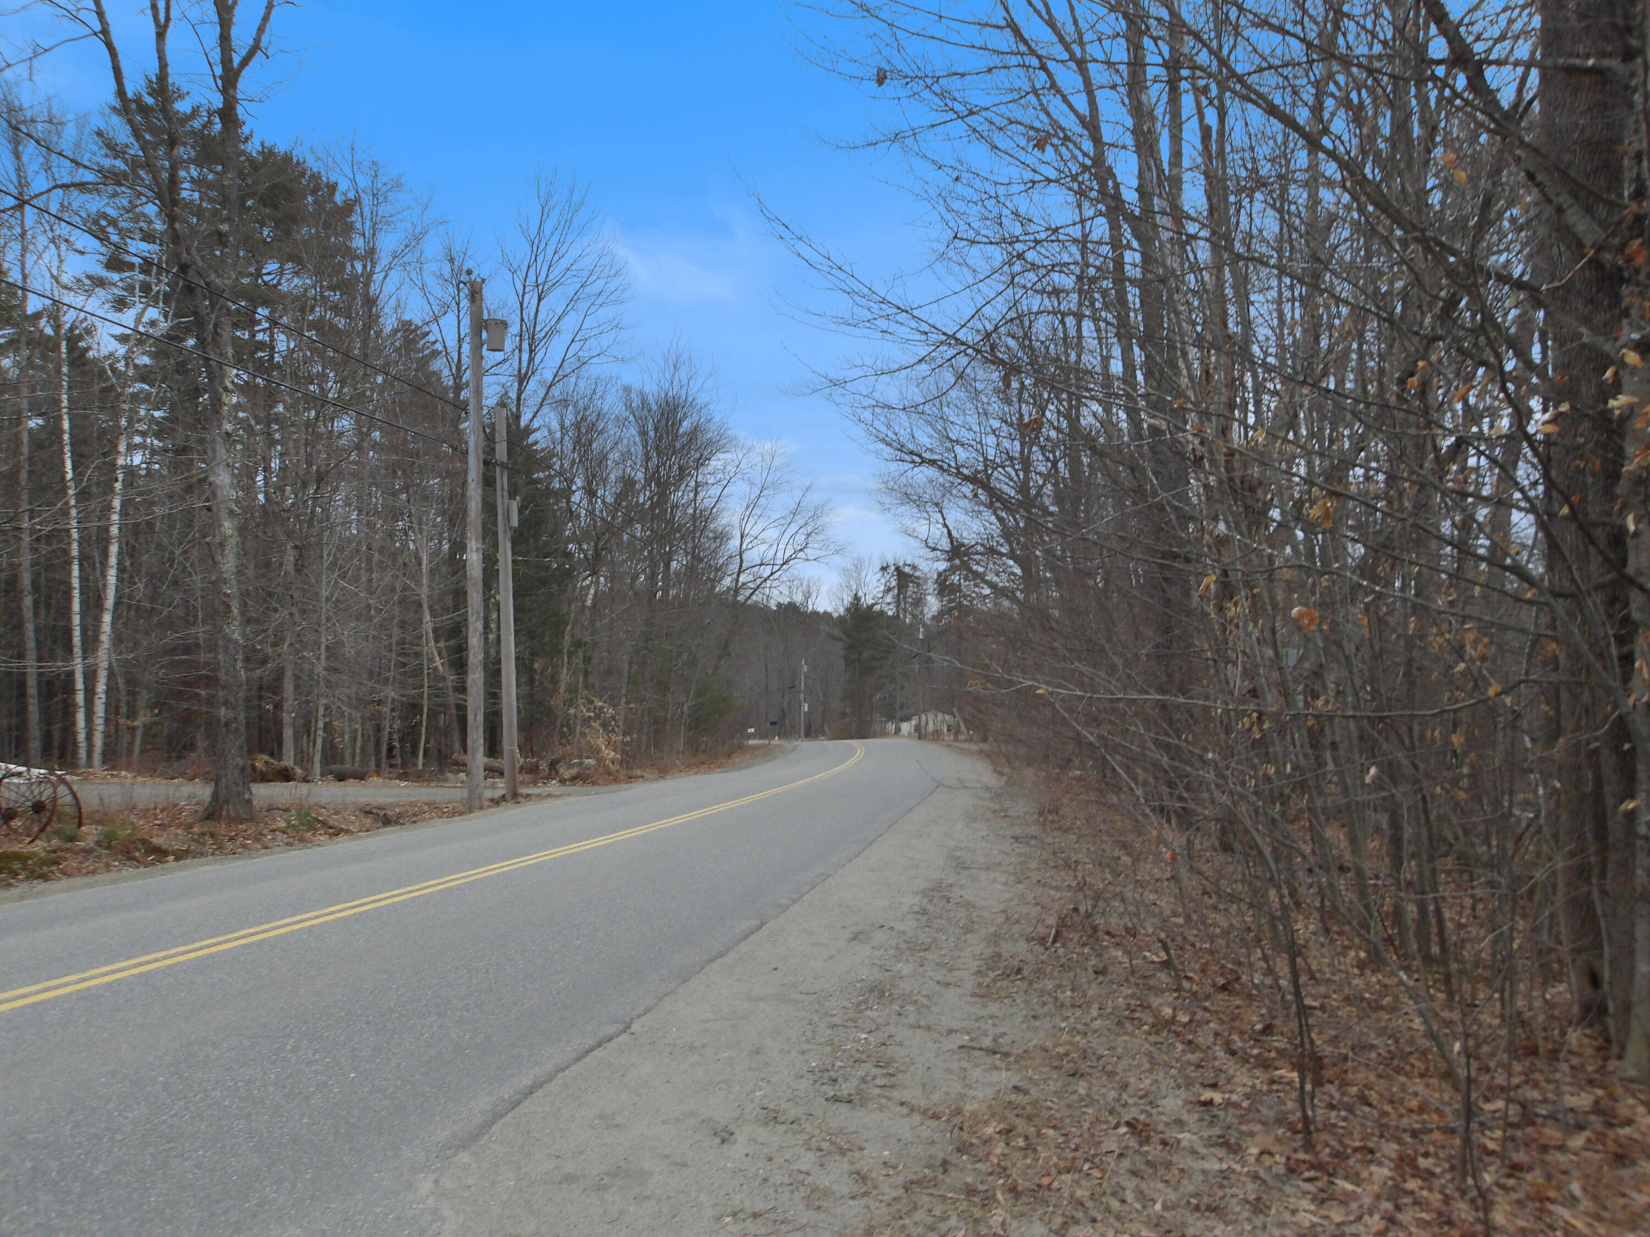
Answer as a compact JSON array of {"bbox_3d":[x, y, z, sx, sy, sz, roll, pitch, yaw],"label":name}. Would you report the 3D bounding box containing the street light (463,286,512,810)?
[{"bbox_3d":[-5.580,-1.250,21.300,0.700,8.730,0.320,-1,-4,-2],"label":"street light"}]

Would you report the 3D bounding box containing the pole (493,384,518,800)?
[{"bbox_3d":[-5.770,-0.340,23.350,0.360,7.200,0.300,-2,-4,-2],"label":"pole"}]

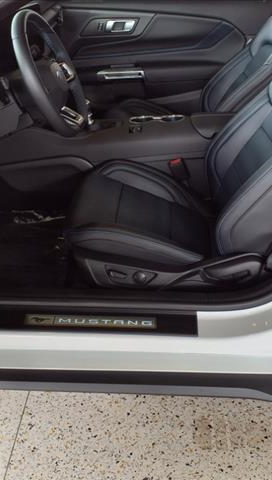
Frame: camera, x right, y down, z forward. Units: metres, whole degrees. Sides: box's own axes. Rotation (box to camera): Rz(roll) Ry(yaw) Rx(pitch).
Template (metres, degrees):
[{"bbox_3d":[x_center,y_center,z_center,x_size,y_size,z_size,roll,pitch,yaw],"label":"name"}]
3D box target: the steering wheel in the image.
[{"bbox_3d":[-0.246,-0.466,1.408,0.085,0.358,0.368,-17,27,17],"label":"steering wheel"}]

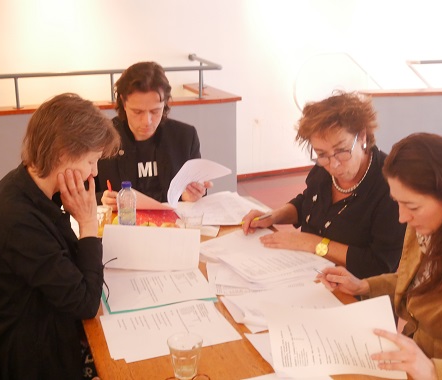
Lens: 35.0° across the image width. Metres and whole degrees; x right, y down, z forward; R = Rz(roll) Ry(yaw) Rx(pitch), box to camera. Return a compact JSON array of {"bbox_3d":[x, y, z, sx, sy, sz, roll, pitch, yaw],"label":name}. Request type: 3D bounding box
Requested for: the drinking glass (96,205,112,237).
[{"bbox_3d":[-0.414,0.107,2.452,0.080,0.093,0.080,-1,19,0],"label":"drinking glass"}]

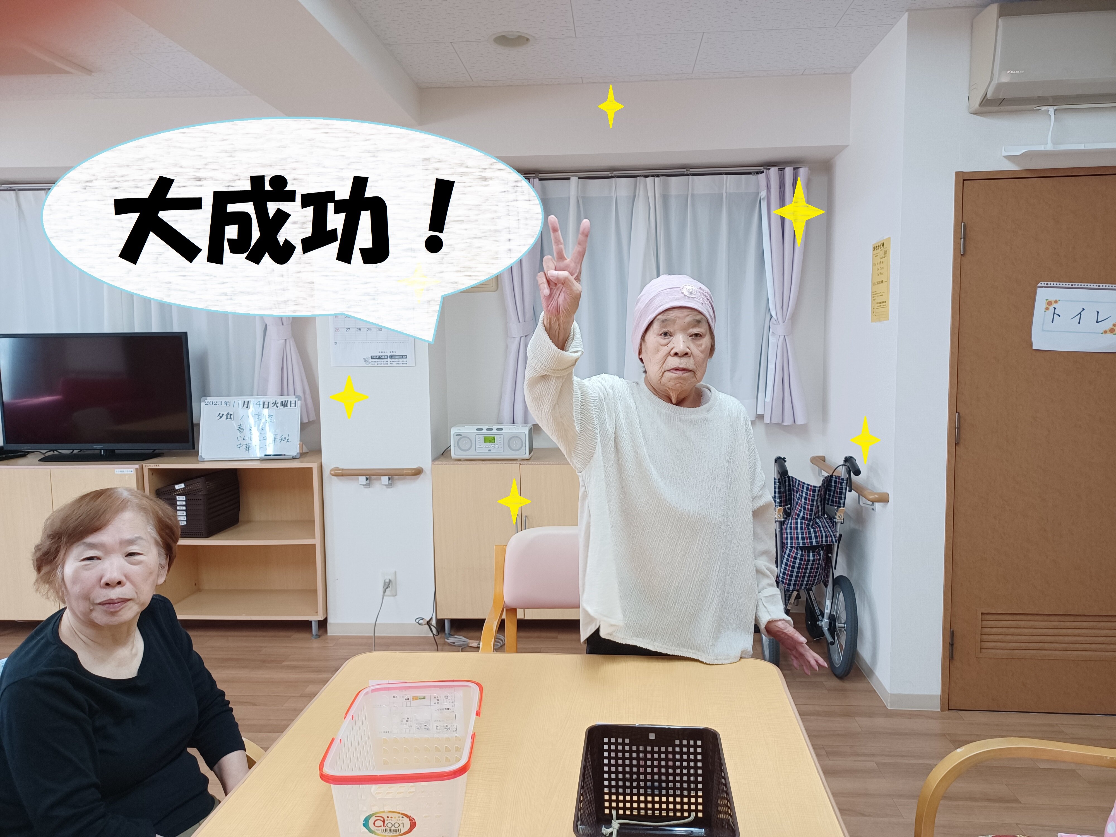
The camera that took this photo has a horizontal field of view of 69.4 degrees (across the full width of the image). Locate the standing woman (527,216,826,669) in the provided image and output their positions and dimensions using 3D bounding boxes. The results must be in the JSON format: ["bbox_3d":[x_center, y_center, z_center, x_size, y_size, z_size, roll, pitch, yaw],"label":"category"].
[{"bbox_3d":[0.253,0.413,1.675,0.601,1.576,0.510,0,5,4],"label":"standing woman"}]

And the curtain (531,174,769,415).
[{"bbox_3d":[0.440,-0.576,3.844,1.172,1.126,0.100,0,5,4],"label":"curtain"}]

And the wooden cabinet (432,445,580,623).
[{"bbox_3d":[-0.145,0.561,3.894,0.810,0.770,0.450,0,5,4],"label":"wooden cabinet"}]

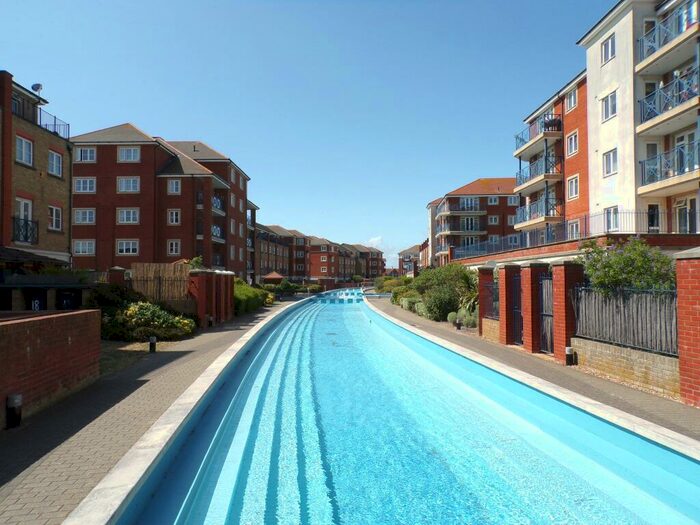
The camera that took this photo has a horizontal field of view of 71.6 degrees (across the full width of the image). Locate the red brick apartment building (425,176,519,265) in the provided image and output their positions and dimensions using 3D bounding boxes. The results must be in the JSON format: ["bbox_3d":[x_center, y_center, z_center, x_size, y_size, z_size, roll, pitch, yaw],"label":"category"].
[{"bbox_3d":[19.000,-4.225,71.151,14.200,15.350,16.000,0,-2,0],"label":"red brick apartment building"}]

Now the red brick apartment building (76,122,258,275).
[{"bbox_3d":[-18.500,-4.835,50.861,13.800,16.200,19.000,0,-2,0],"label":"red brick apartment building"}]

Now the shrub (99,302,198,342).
[{"bbox_3d":[-6.050,1.700,14.357,2.800,1.030,1.700,0,-2,-6],"label":"shrub"}]

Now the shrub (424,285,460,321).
[{"bbox_3d":[3.800,1.629,20.061,1.500,1.500,1.400,0,-2,0],"label":"shrub"}]

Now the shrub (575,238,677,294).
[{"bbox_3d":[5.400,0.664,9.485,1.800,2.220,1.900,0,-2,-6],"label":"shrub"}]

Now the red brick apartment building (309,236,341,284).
[{"bbox_3d":[-6.900,-0.543,128.569,7.500,12.100,11.000,0,-2,9],"label":"red brick apartment building"}]

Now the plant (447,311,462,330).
[{"bbox_3d":[3.550,1.948,16.551,0.500,0.660,0.500,0,-2,0],"label":"plant"}]

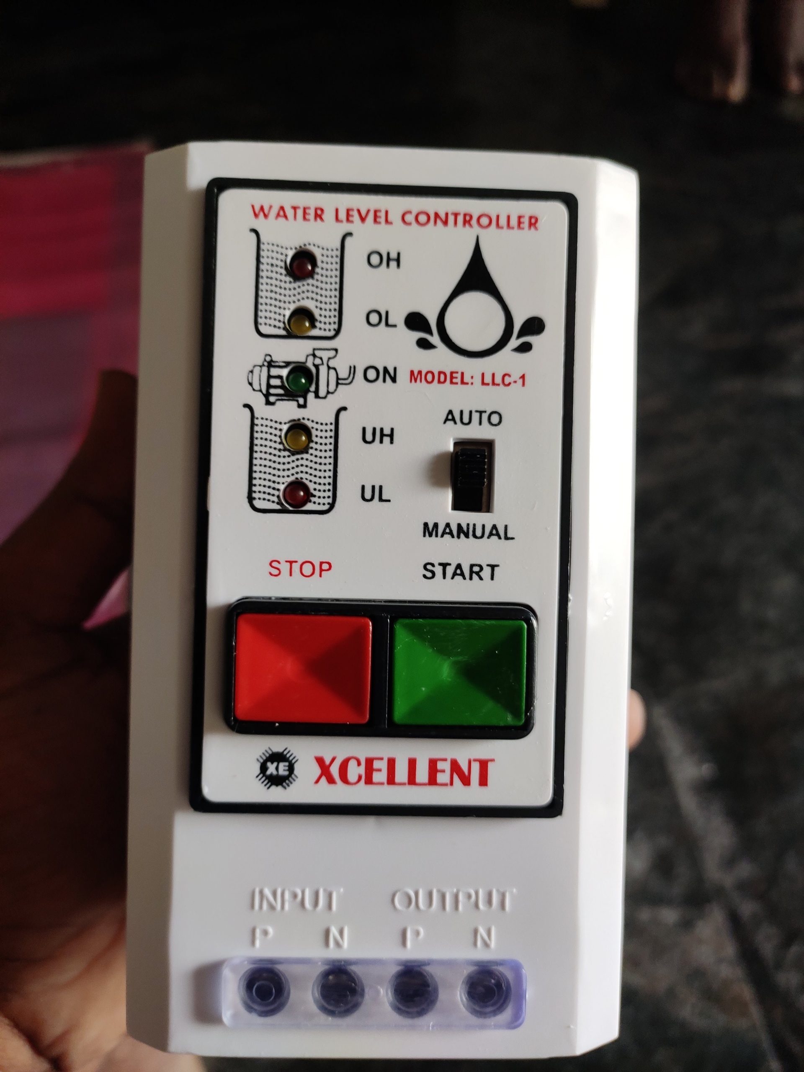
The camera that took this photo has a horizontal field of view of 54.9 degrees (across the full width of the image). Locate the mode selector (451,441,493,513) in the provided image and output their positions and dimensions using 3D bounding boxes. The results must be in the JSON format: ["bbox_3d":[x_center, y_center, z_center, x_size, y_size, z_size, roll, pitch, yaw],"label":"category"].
[{"bbox_3d":[0.014,-0.012,0.155,0.008,0.007,0.014,2,90,-3],"label":"mode selector"}]

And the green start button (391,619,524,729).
[{"bbox_3d":[0.011,0.027,0.154,0.026,0.005,0.021,2,90,-3],"label":"green start button"}]

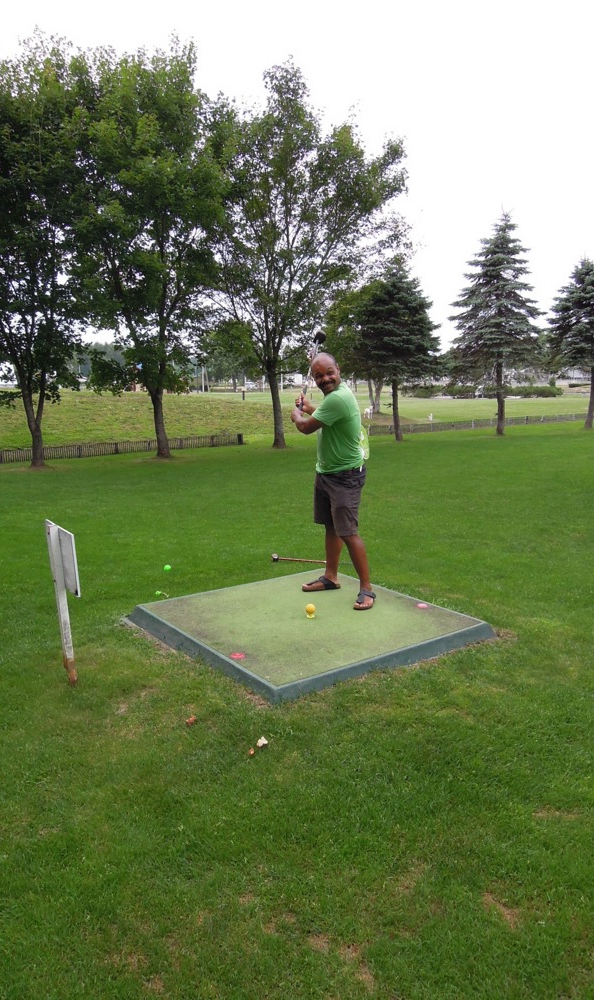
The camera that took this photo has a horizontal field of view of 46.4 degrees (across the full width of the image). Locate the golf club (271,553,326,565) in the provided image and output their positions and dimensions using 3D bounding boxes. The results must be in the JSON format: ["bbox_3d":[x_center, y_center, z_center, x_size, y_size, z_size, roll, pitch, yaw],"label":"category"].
[{"bbox_3d":[0.162,0.543,6.184,0.770,0.070,0.090,1,9,9],"label":"golf club"}]

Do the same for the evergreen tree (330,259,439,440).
[{"bbox_3d":[2.662,-4.340,20.181,2.850,5.210,2.850,0,9,0],"label":"evergreen tree"}]

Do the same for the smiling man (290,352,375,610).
[{"bbox_3d":[0.255,-0.151,4.720,0.550,1.690,0.520,-5,10,-28],"label":"smiling man"}]

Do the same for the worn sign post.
[{"bbox_3d":[-1.219,0.552,3.639,0.080,0.860,0.410,-11,15,-36],"label":"worn sign post"}]

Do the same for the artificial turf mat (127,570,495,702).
[{"bbox_3d":[0.061,0.793,4.522,1.700,0.100,1.700,-7,12,-36],"label":"artificial turf mat"}]

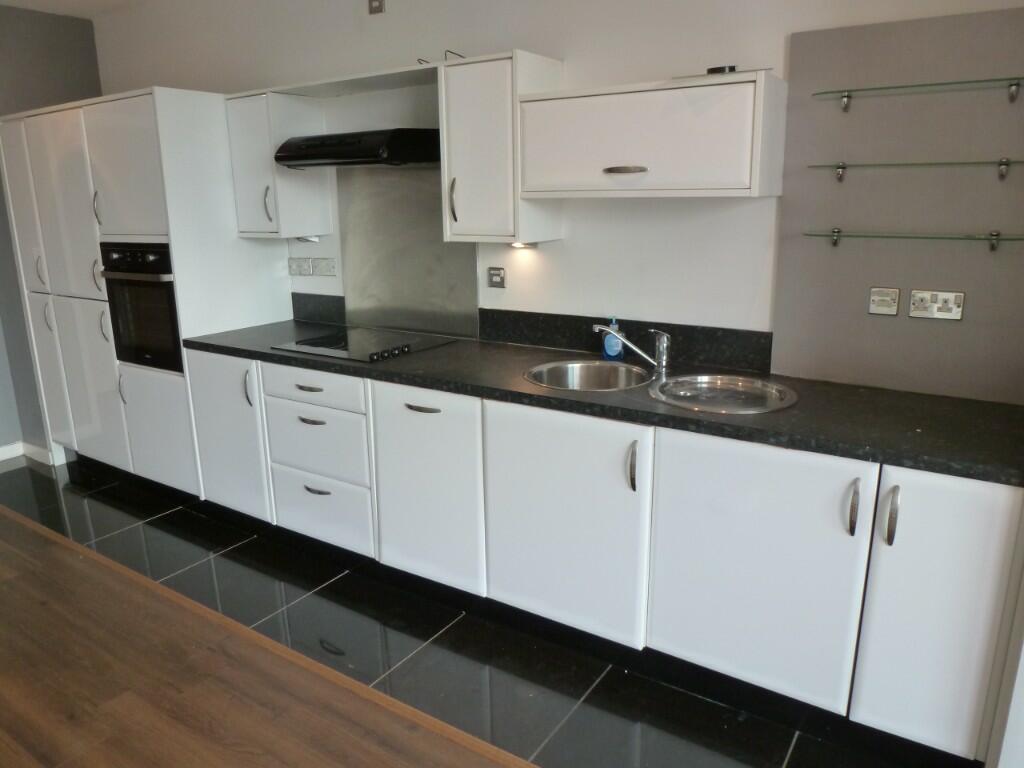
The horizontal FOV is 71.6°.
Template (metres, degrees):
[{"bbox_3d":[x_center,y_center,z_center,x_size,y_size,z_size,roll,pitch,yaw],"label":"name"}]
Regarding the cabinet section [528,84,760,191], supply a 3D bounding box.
[{"bbox_3d":[0.462,-0.826,2.453,0.812,0.334,0.306,8,17,31],"label":"cabinet section"}]

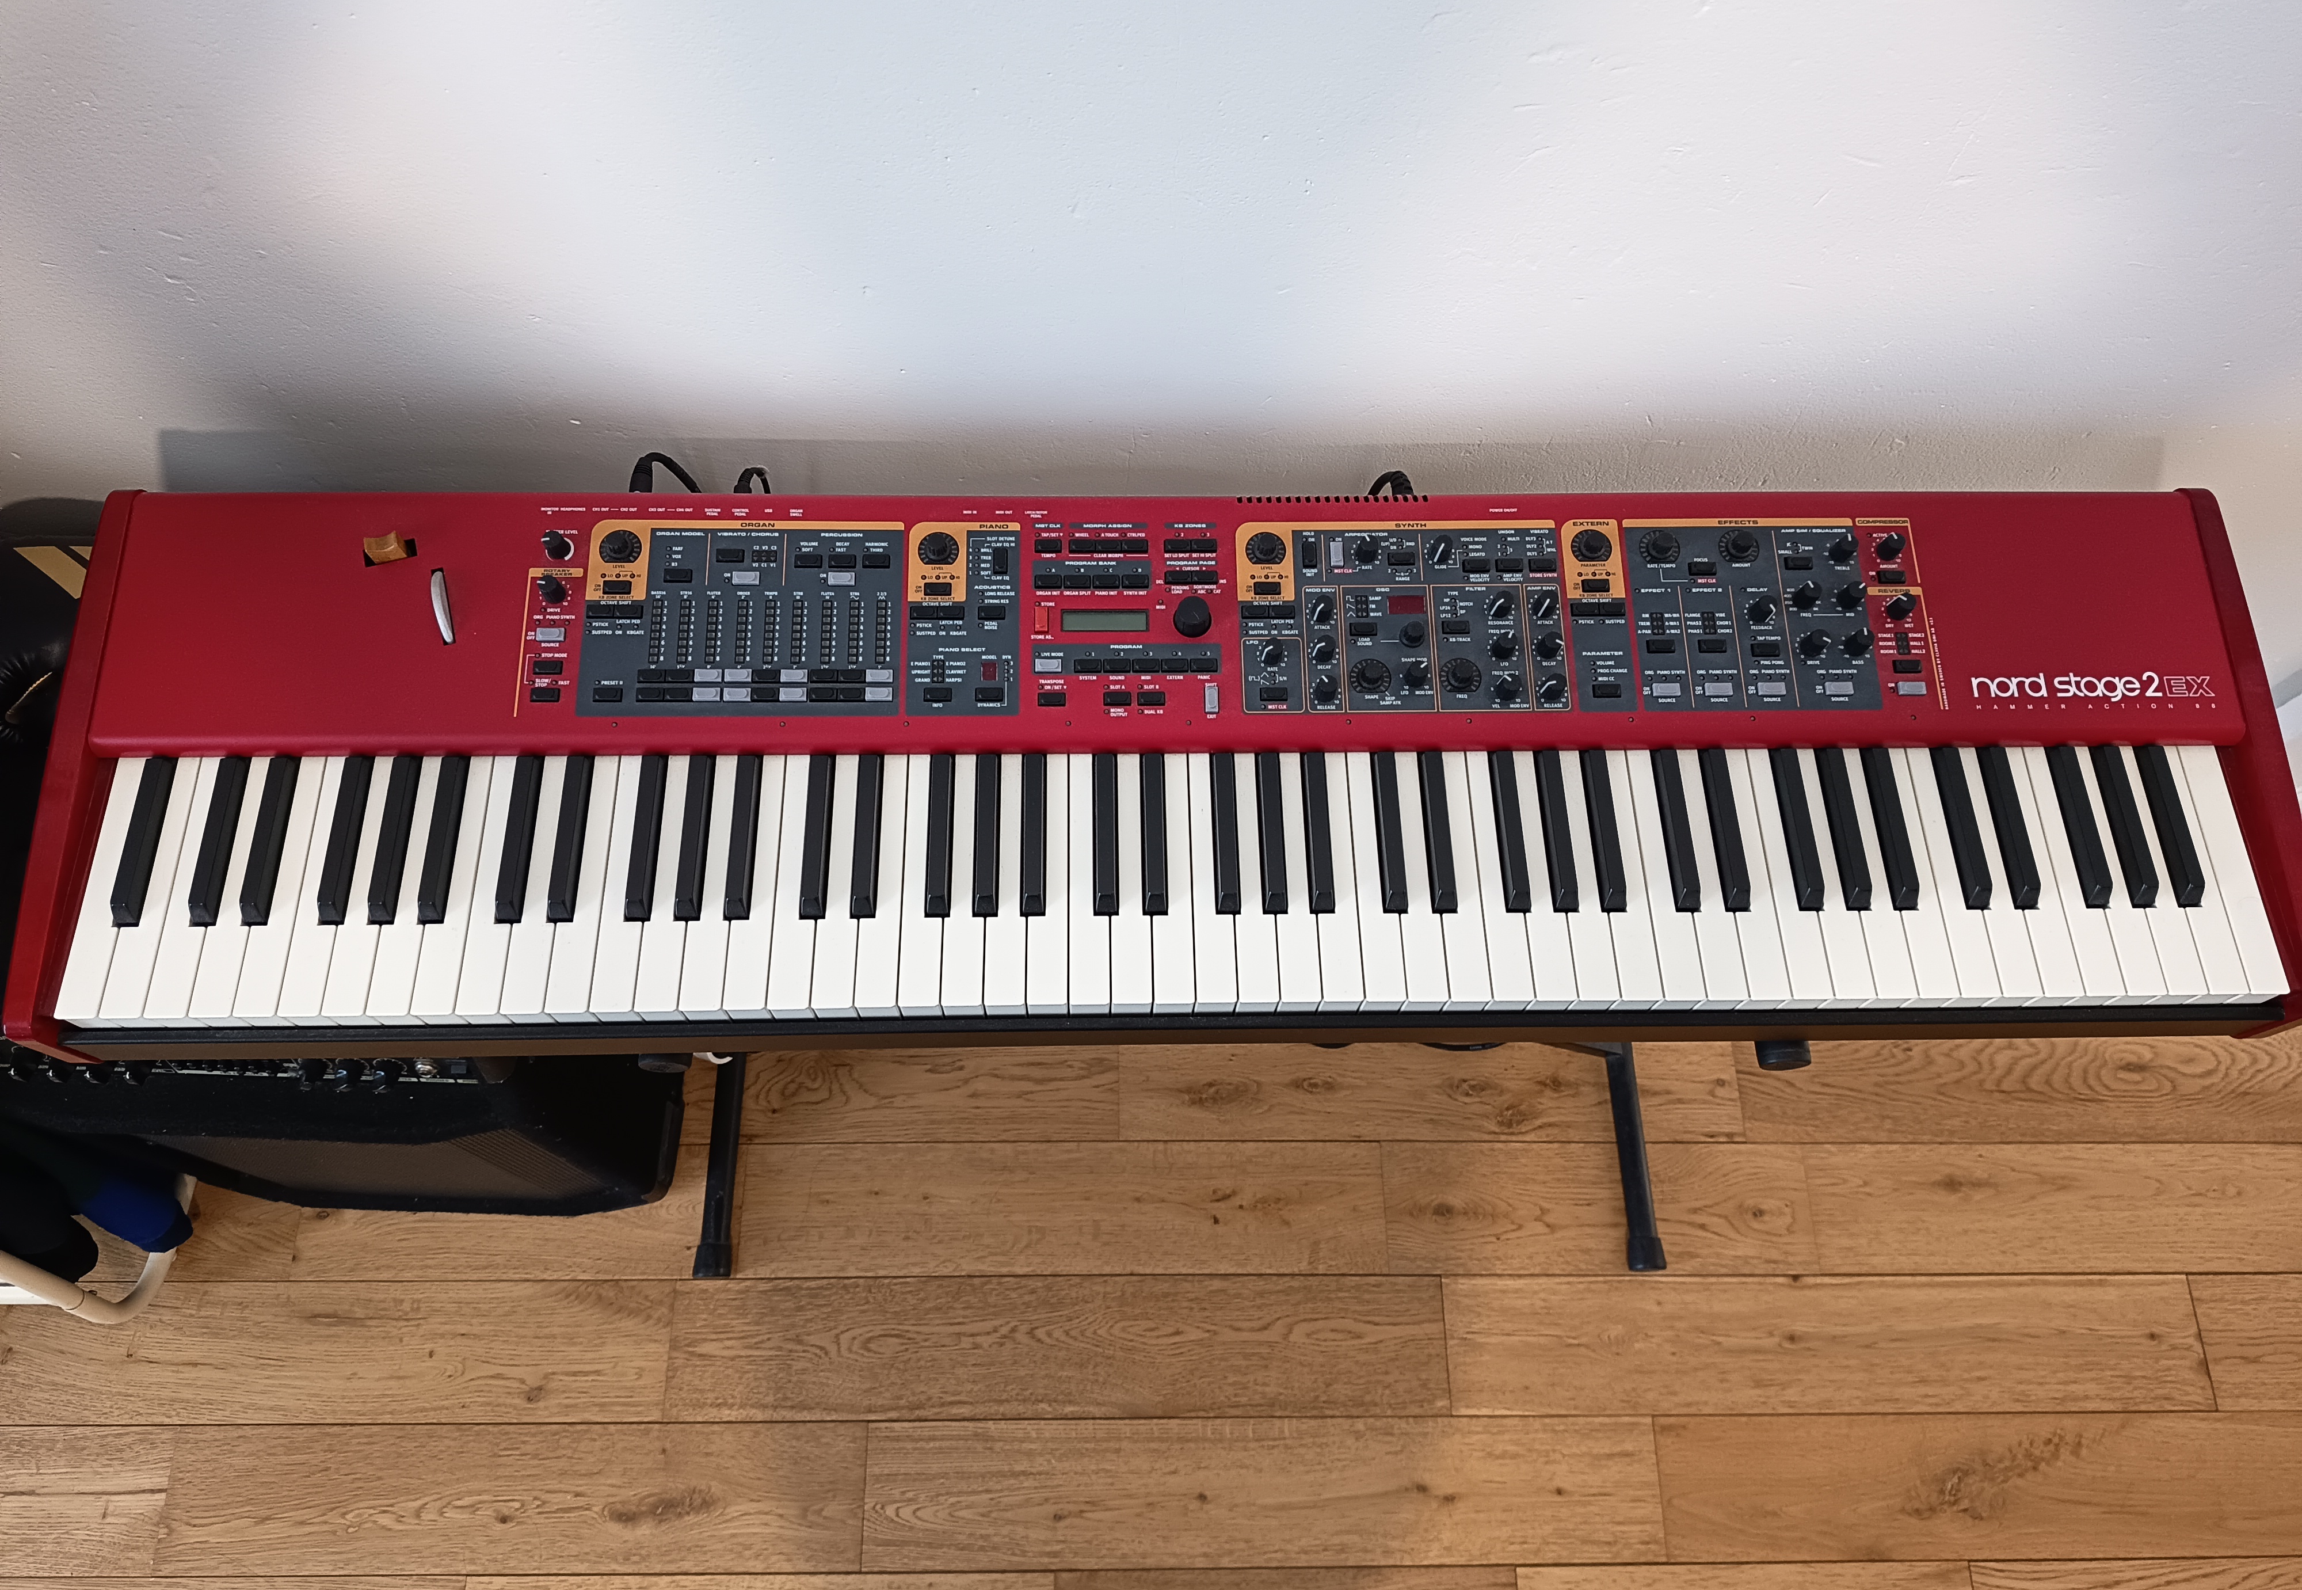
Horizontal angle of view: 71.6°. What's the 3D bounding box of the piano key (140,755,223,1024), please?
[{"bbox_3d":[-0.528,0.053,0.893,0.023,0.021,0.151,0,67,-2],"label":"piano key"}]

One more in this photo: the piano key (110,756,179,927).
[{"bbox_3d":[-0.569,0.026,0.897,0.013,0.013,0.096,0,67,-2],"label":"piano key"}]

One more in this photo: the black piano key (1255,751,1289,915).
[{"bbox_3d":[0.070,0.020,0.912,0.013,0.013,0.099,0,67,-2],"label":"black piano key"}]

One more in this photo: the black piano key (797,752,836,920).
[{"bbox_3d":[-0.189,0.023,0.909,0.013,0.013,0.096,0,67,-2],"label":"black piano key"}]

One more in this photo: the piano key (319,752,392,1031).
[{"bbox_3d":[-0.436,0.052,0.899,0.023,0.022,0.152,0,67,-2],"label":"piano key"}]

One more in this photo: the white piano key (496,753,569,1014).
[{"bbox_3d":[-0.340,0.052,0.899,0.023,0.021,0.151,0,67,-2],"label":"white piano key"}]

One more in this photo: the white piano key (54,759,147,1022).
[{"bbox_3d":[-0.576,0.053,0.891,0.023,0.020,0.151,0,67,-2],"label":"white piano key"}]

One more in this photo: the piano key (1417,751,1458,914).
[{"bbox_3d":[0.165,0.020,0.920,0.013,0.013,0.096,0,67,-2],"label":"piano key"}]

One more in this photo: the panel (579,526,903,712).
[{"bbox_3d":[-0.237,-0.105,0.926,0.184,0.015,0.121,0,73,-2],"label":"panel"}]

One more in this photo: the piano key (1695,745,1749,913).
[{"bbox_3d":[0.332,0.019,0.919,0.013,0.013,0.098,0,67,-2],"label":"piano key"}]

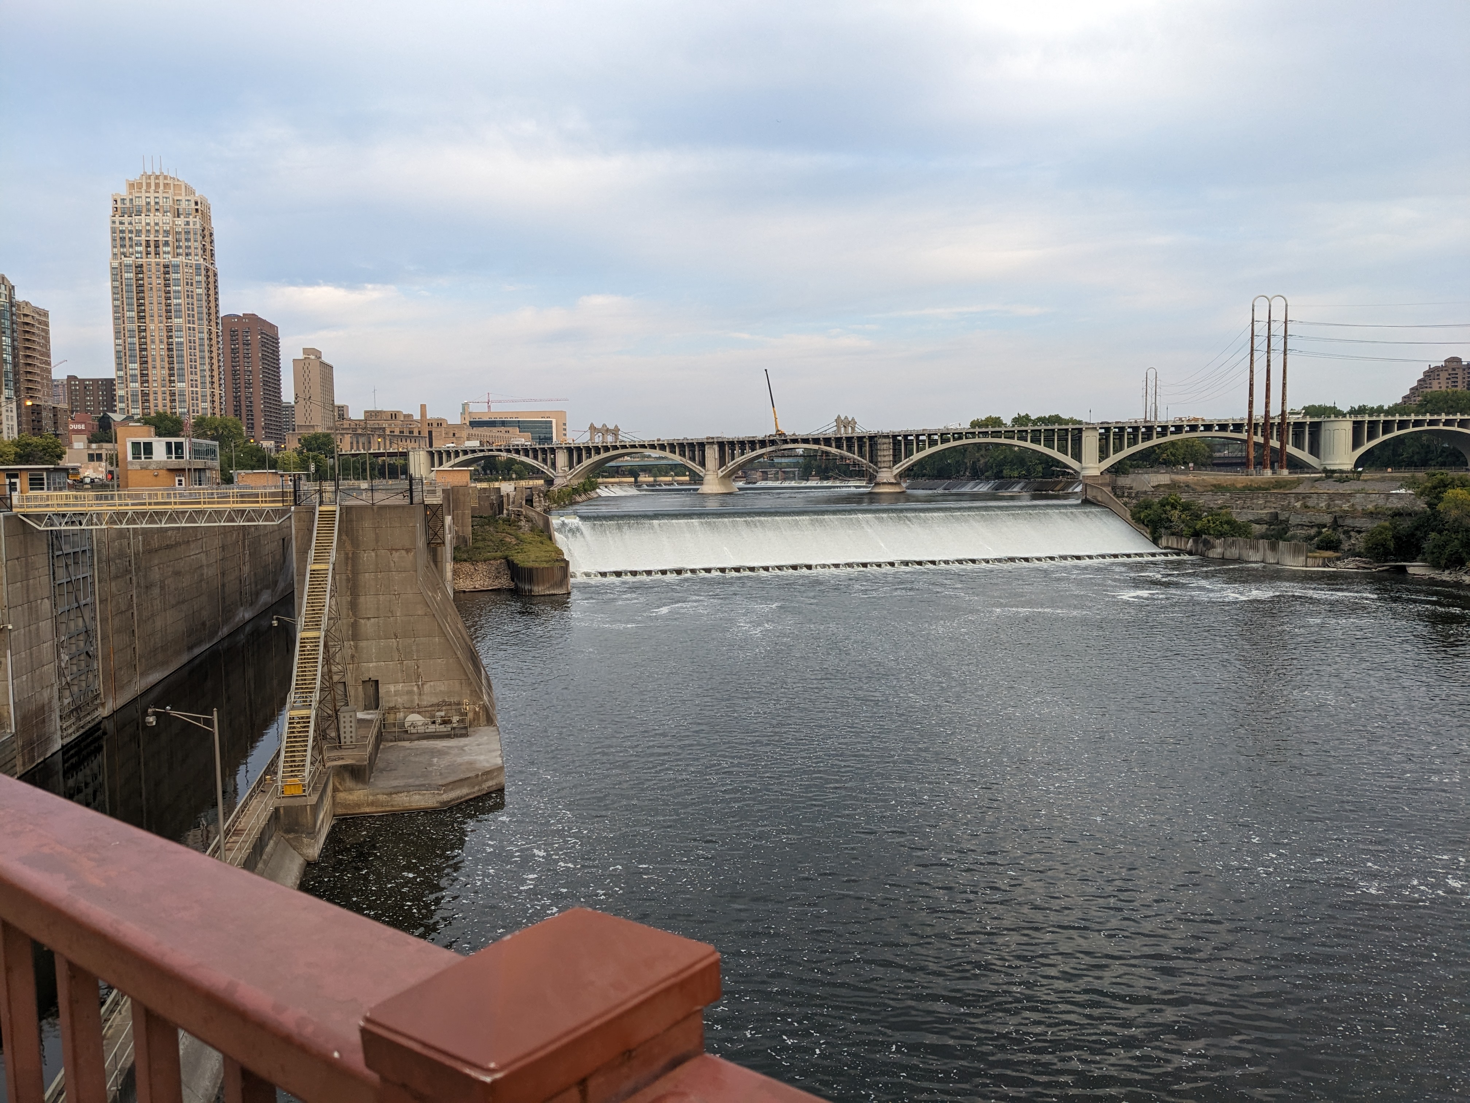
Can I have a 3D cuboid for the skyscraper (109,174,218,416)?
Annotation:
[{"bbox_3d":[-271.090,-110.230,550.250,40.000,141.700,26.000,-1,4,-11],"label":"skyscraper"}]

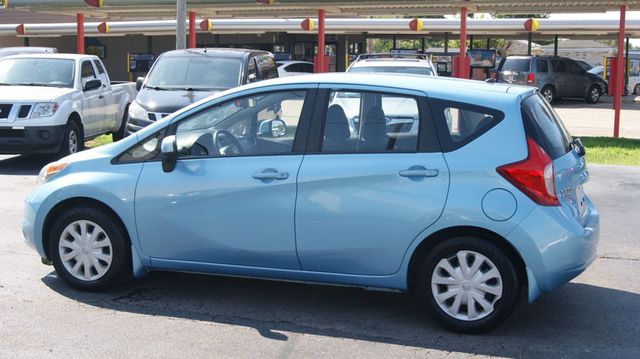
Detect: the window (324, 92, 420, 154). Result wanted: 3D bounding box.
[{"bbox_3d":[0.321,-0.350,5.381,0.590,0.380,0.050,3,-11,19],"label":"window"}]

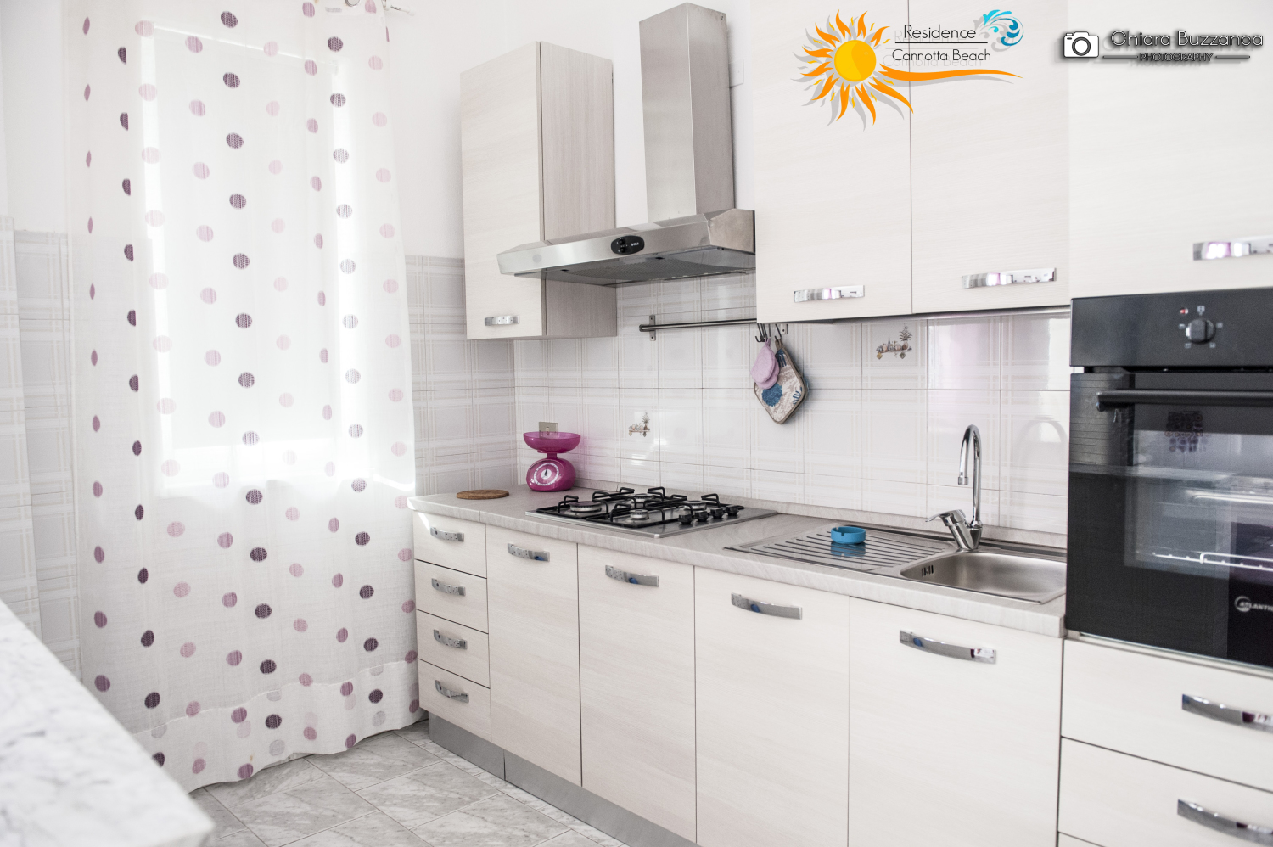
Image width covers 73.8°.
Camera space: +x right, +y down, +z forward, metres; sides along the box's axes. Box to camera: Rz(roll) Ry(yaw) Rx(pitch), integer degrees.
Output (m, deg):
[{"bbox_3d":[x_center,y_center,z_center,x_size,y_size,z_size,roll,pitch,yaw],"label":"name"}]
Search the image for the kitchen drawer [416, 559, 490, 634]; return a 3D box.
[{"bbox_3d":[-0.504,0.591,3.130,0.437,0.187,0.471,3,5,44],"label":"kitchen drawer"}]

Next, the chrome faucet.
[{"bbox_3d":[0.803,0.162,2.141,0.169,0.305,0.072,-4,5,-40],"label":"chrome faucet"}]

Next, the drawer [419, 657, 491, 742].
[{"bbox_3d":[-0.485,0.952,3.136,0.433,0.182,0.468,3,5,44],"label":"drawer"}]

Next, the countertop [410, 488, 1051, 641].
[{"bbox_3d":[0.162,0.313,2.510,2.224,0.039,0.572,3,5,44],"label":"countertop"}]

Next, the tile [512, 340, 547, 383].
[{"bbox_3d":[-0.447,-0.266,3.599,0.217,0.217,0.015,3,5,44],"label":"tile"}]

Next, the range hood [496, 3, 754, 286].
[{"bbox_3d":[0.051,-0.859,2.551,0.867,0.793,0.531,3,5,44],"label":"range hood"}]

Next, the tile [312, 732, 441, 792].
[{"bbox_3d":[-0.925,1.211,3.020,0.335,0.013,0.322,3,5,44],"label":"tile"}]

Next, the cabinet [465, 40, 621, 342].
[{"bbox_3d":[-0.353,-0.791,3.071,0.432,0.963,0.351,3,5,44],"label":"cabinet"}]

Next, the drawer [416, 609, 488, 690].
[{"bbox_3d":[-0.488,0.768,3.124,0.433,0.183,0.468,3,5,44],"label":"drawer"}]

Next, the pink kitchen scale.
[{"bbox_3d":[-0.329,0.144,3.363,0.205,0.220,0.195,2,5,41],"label":"pink kitchen scale"}]

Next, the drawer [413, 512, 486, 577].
[{"bbox_3d":[-0.490,0.398,3.087,0.433,0.180,0.475,3,5,44],"label":"drawer"}]

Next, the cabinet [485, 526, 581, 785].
[{"bbox_3d":[-0.140,0.689,2.845,0.450,0.736,0.553,3,5,44],"label":"cabinet"}]

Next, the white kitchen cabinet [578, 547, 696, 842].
[{"bbox_3d":[0.180,0.714,2.561,0.443,0.738,0.584,3,5,44],"label":"white kitchen cabinet"}]

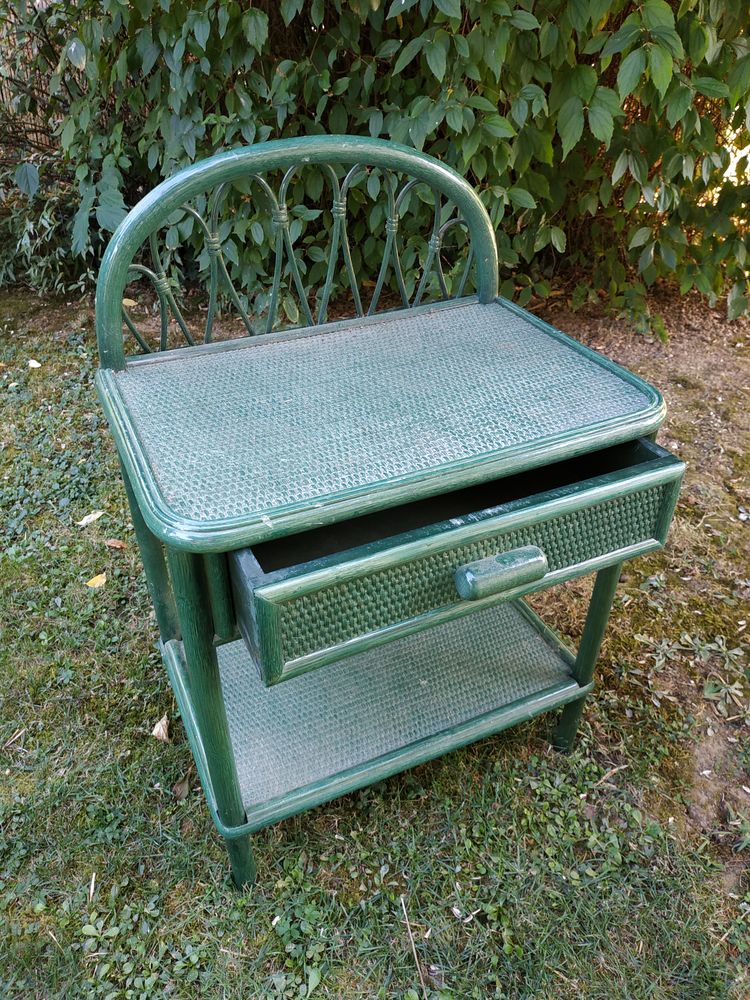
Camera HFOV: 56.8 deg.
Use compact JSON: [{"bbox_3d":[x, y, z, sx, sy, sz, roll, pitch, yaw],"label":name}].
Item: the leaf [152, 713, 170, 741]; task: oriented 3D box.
[{"bbox_3d":[-0.318,0.339,1.036,0.030,0.015,0.046,-2,37,-4],"label":"leaf"}]

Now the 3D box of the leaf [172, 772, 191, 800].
[{"bbox_3d":[-0.267,0.394,0.963,0.025,0.014,0.043,5,37,6],"label":"leaf"}]

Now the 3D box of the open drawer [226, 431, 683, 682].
[{"bbox_3d":[0.051,-0.001,0.707,0.429,0.108,0.282,-15,39,-20],"label":"open drawer"}]

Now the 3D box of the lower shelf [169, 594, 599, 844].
[{"bbox_3d":[-0.004,0.234,0.989,0.519,0.025,0.331,-15,39,-20],"label":"lower shelf"}]

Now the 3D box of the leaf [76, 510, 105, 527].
[{"bbox_3d":[-0.593,0.034,1.443,0.061,0.014,0.025,-28,46,-34],"label":"leaf"}]

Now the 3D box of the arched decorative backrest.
[{"bbox_3d":[-0.065,-0.292,0.781,0.510,0.216,0.029,-15,39,-20],"label":"arched decorative backrest"}]

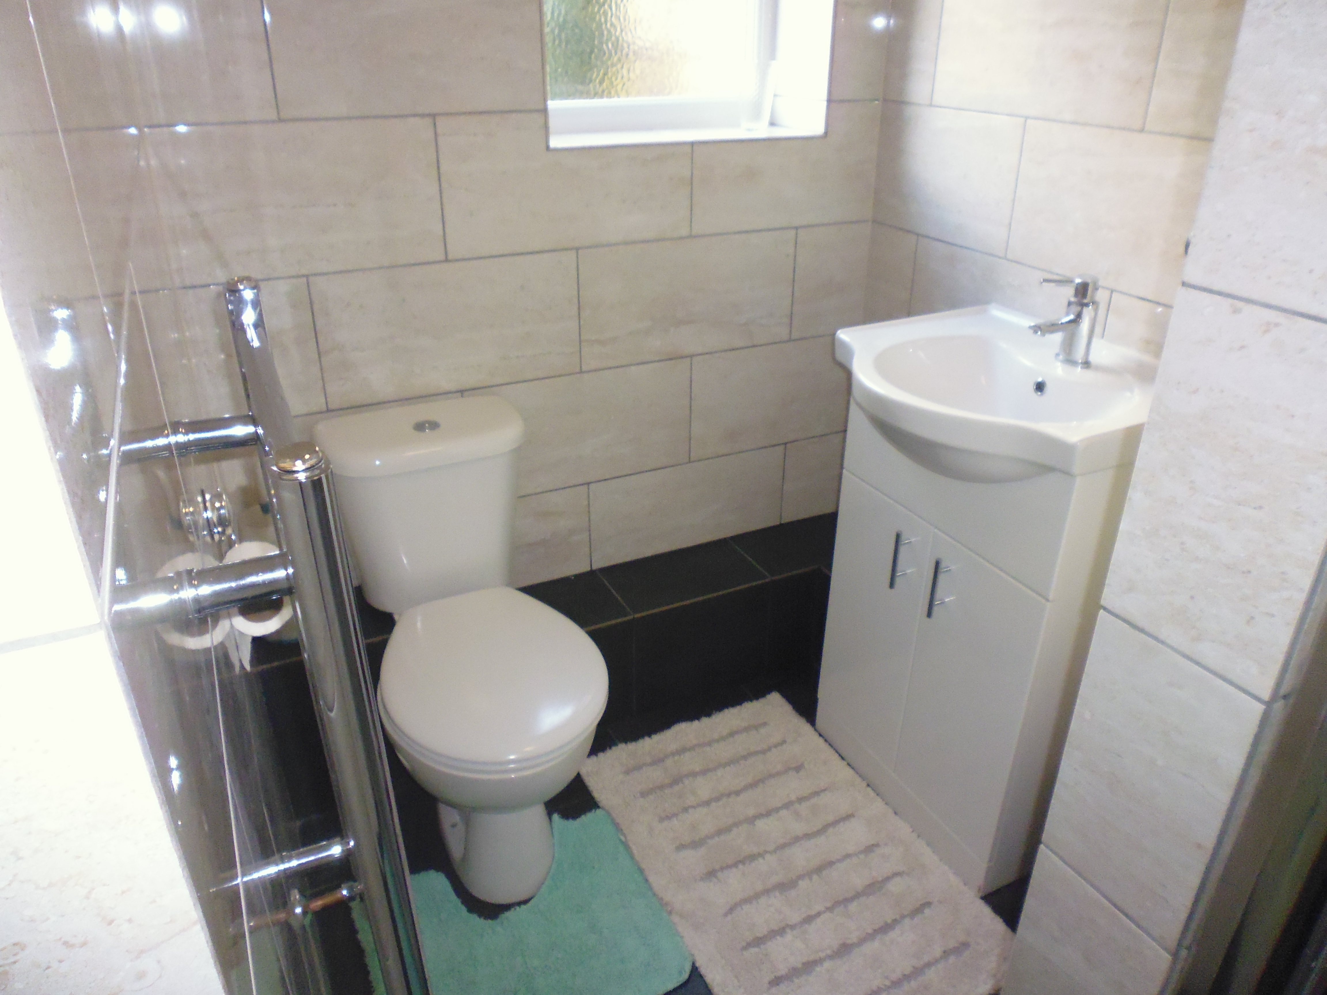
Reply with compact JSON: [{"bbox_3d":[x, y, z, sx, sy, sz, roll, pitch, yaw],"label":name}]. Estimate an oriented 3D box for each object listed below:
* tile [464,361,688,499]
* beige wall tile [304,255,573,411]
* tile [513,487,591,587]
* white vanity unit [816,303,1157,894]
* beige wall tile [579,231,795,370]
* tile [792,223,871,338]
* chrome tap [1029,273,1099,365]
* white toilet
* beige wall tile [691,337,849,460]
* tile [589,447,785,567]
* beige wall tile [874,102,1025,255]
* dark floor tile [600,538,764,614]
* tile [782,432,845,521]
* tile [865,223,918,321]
[{"bbox_3d":[-0.169,-0.149,1.970,0.508,0.251,0.010,-12,29,-23],"label":"tile"},{"bbox_3d":[-0.396,-0.324,1.757,0.508,0.251,0.010,-12,29,-23],"label":"beige wall tile"},{"bbox_3d":[-0.393,0.114,1.981,0.508,0.231,0.010,-12,29,-23],"label":"tile"},{"bbox_3d":[0.539,0.184,1.645,0.488,0.888,0.544,-12,29,-23],"label":"white vanity unit"},{"bbox_3d":[0.059,-0.420,1.929,0.502,0.252,0.010,-12,29,-23],"label":"beige wall tile"},{"bbox_3d":[0.376,-0.491,2.096,0.195,0.251,0.010,-12,29,-23],"label":"tile"},{"bbox_3d":[0.642,-0.280,1.457,0.140,0.140,0.053,-12,29,-23],"label":"chrome tap"},{"bbox_3d":[-0.340,0.294,1.660,0.364,0.743,0.678,-12,29,-23],"label":"white toilet"},{"bbox_3d":[0.261,-0.242,2.159,0.449,0.251,0.010,-12,29,-23],"label":"beige wall tile"},{"bbox_3d":[0.063,0.016,2.154,0.502,0.218,0.010,-12,29,-23],"label":"tile"},{"bbox_3d":[0.562,-0.649,1.820,0.010,0.252,0.410,-12,29,-23],"label":"beige wall tile"},{"bbox_3d":[0.047,0.182,2.119,0.346,0.010,0.210,-12,29,-23],"label":"dark floor tile"},{"bbox_3d":[0.378,-0.051,2.288,0.191,0.218,0.010,-12,29,-23],"label":"tile"},{"bbox_3d":[0.507,-0.474,2.037,0.010,0.252,0.156,-12,29,-23],"label":"tile"}]

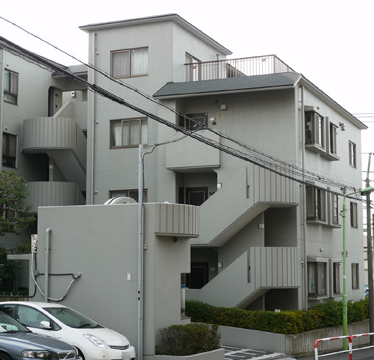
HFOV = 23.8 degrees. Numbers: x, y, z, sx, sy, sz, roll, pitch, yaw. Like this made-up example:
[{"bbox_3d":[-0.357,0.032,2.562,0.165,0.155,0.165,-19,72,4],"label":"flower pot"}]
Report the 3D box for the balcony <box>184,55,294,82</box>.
[{"bbox_3d":[2.138,-3.881,34.829,3.630,1.050,3.300,-3,-6,22],"label":"balcony"}]

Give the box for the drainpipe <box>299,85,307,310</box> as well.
[{"bbox_3d":[4.160,0.864,31.344,0.100,8.600,0.100,-3,-6,22],"label":"drainpipe"}]

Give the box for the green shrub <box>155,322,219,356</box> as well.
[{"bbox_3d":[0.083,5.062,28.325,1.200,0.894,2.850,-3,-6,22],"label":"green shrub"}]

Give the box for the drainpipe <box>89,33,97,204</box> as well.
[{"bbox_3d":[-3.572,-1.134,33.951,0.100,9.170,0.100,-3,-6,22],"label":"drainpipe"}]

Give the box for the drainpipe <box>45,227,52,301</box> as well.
[{"bbox_3d":[-4.525,3.321,28.802,0.110,3.500,0.110,-3,-6,22],"label":"drainpipe"}]

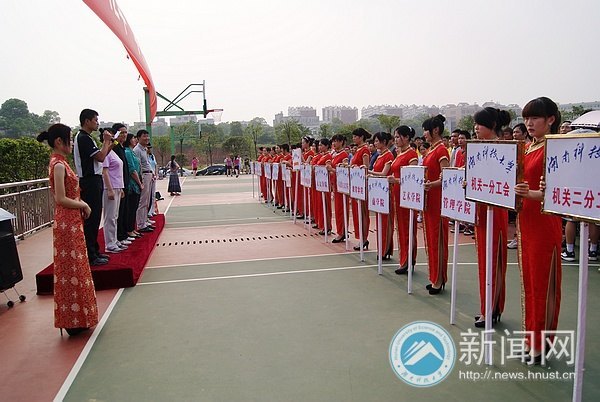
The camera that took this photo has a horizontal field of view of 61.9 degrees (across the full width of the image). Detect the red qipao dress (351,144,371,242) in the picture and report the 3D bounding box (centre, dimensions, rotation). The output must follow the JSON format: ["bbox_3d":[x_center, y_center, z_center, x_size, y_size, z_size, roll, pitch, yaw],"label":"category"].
[{"bbox_3d":[0.900,-0.127,7.450,0.270,1.430,0.400,-4,5,-20],"label":"red qipao dress"}]

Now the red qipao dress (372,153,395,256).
[{"bbox_3d":[1.114,0.033,6.680,0.270,1.430,0.400,-4,5,-20],"label":"red qipao dress"}]

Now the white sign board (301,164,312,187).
[{"bbox_3d":[0.126,-0.466,9.250,0.030,0.430,0.560,-3,5,-19],"label":"white sign board"}]

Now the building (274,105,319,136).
[{"bbox_3d":[-1.648,-53.056,330.000,30.000,19.000,15.000,-1,5,9],"label":"building"}]

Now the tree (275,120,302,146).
[{"bbox_3d":[-1.562,-7.673,68.000,3.900,6.400,3.900,-2,5,0],"label":"tree"}]

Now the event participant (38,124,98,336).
[{"bbox_3d":[-1.812,0.235,3.927,0.460,1.650,0.440,-3,5,-15],"label":"event participant"}]

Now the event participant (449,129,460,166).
[{"bbox_3d":[2.669,-0.365,8.638,0.300,1.730,0.470,-3,5,-18],"label":"event participant"}]

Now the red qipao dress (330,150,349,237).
[{"bbox_3d":[0.620,-0.112,7.812,0.270,1.350,0.400,-3,5,-18],"label":"red qipao dress"}]

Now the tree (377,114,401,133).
[{"bbox_3d":[9.191,-6.491,52.000,2.500,4.900,2.500,-3,5,-12],"label":"tree"}]

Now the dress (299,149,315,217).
[{"bbox_3d":[0.151,-0.410,11.100,0.280,1.450,0.390,-3,5,-15],"label":"dress"}]

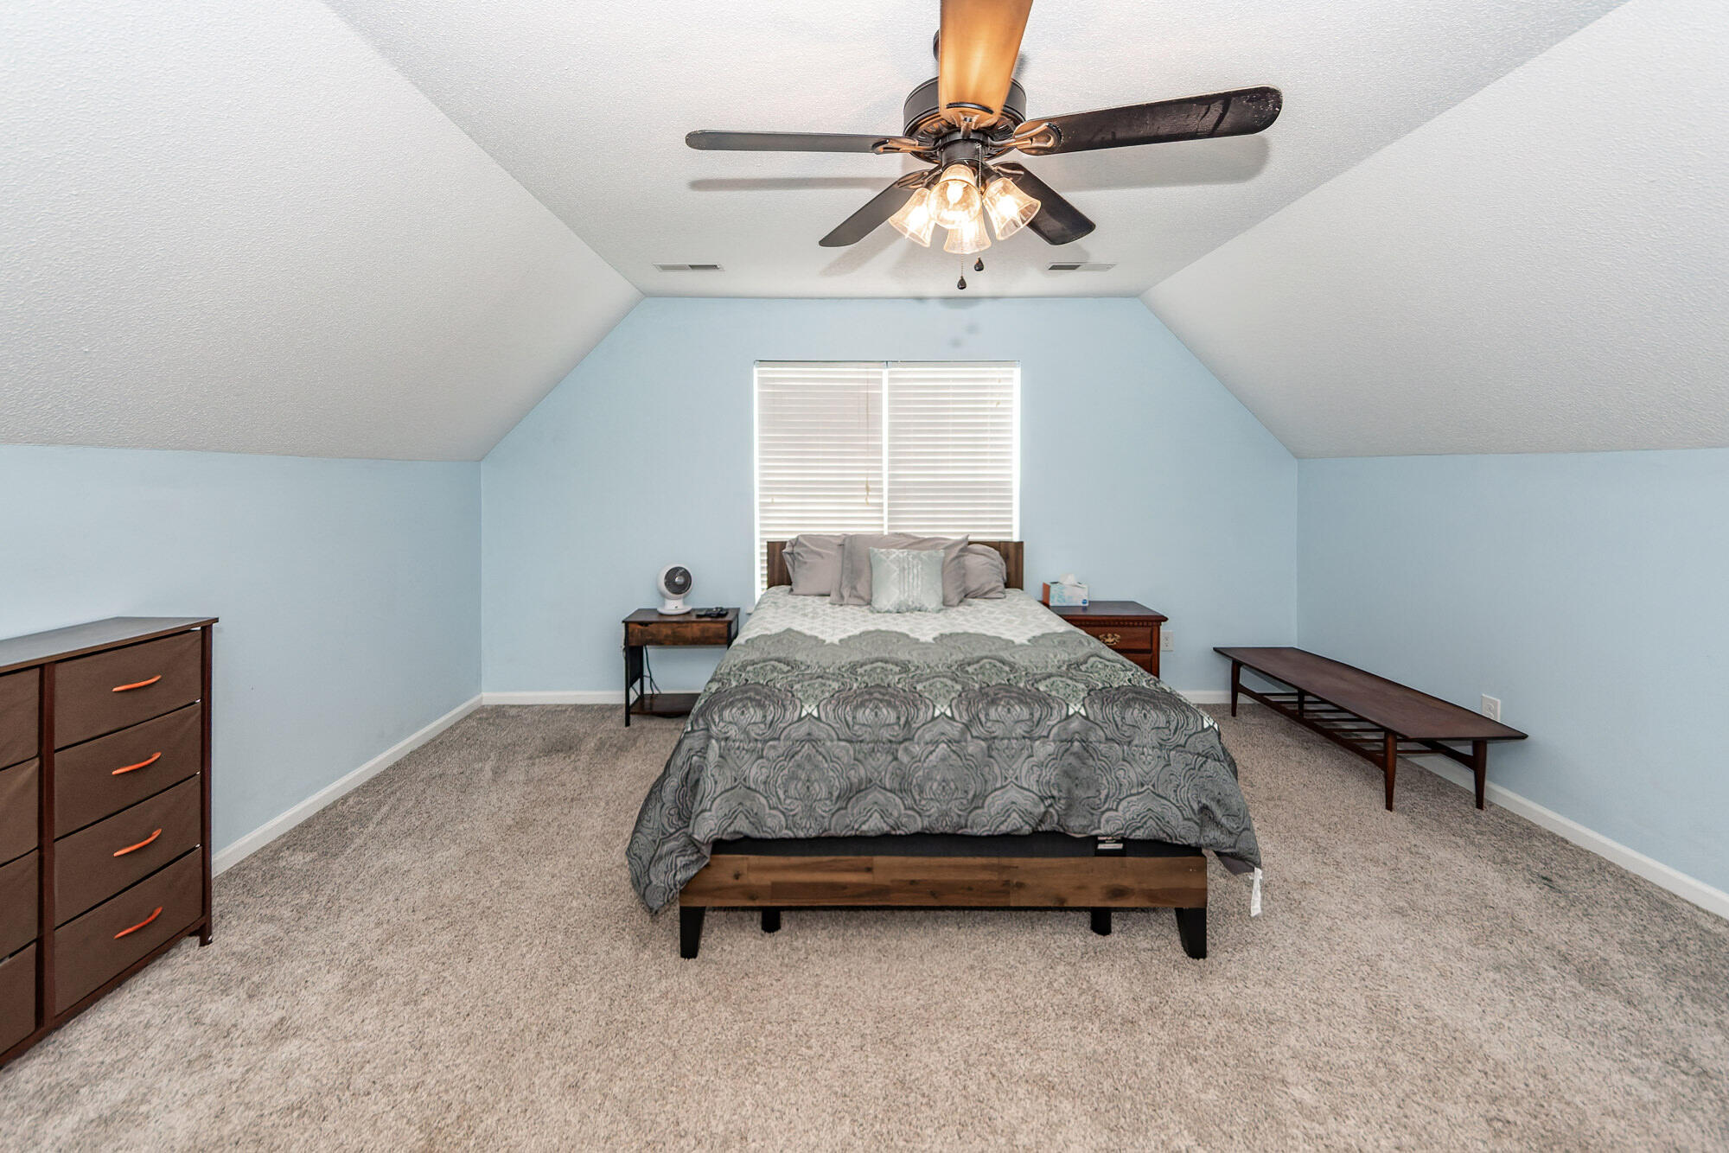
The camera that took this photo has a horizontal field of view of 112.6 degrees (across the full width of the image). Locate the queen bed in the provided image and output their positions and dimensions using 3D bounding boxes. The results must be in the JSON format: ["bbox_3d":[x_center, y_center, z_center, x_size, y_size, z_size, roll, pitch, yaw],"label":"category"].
[{"bbox_3d":[0.237,0.484,2.750,1.854,1.123,2.081,0,8,-1],"label":"queen bed"}]

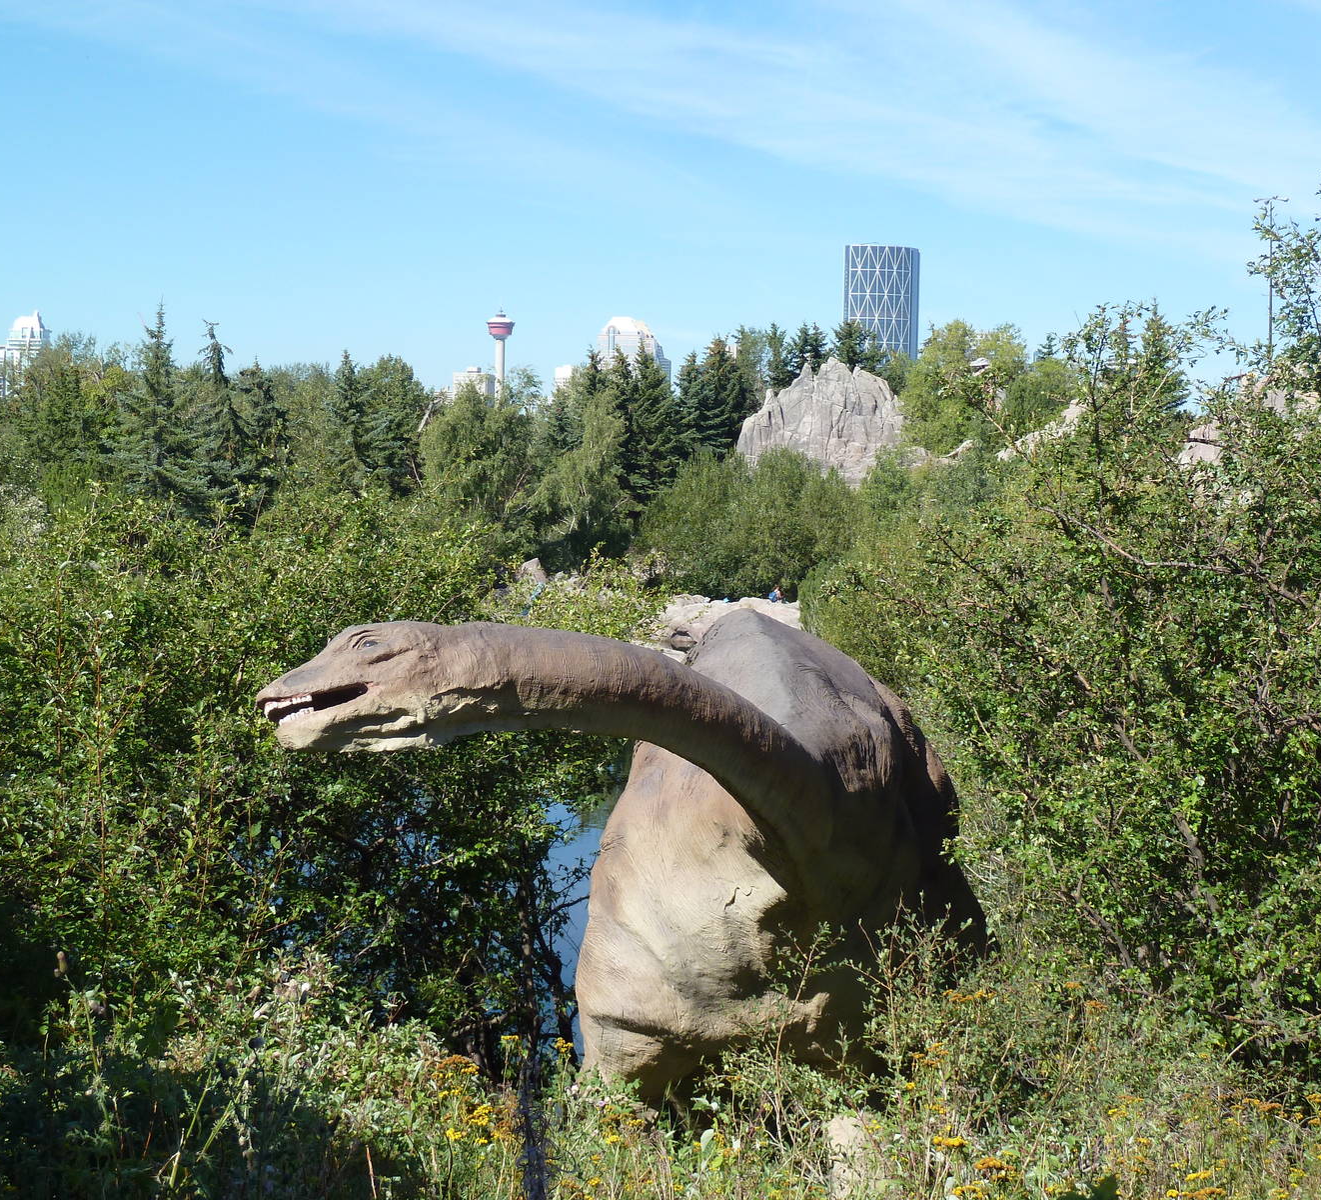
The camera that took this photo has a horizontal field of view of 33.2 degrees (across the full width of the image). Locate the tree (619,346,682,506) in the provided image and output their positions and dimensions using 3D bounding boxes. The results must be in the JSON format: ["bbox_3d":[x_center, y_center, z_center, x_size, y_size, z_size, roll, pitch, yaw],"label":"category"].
[{"bbox_3d":[-0.655,-6.694,115.313,4.000,13.000,4.000,1,3,0],"label":"tree"}]

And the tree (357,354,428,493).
[{"bbox_3d":[-13.633,-6.244,112.293,4.200,12.200,4.200,1,3,-7],"label":"tree"}]

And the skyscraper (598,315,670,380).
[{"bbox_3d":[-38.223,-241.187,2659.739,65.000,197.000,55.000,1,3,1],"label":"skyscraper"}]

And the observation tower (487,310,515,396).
[{"bbox_3d":[-164.815,-211.659,2272.547,29.000,189.000,29.000,1,3,-4],"label":"observation tower"}]

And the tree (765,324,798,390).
[{"bbox_3d":[8.027,-10.730,150.385,3.700,16.000,3.700,1,3,3],"label":"tree"}]

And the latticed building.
[{"bbox_3d":[216.502,-232.072,2195.702,78.000,237.000,48.000,0,3,-23],"label":"latticed building"}]

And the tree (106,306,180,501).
[{"bbox_3d":[-26.648,-8.018,115.349,4.300,14.500,4.300,0,3,-13],"label":"tree"}]

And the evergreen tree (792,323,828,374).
[{"bbox_3d":[10.014,-10.730,150.385,3.800,16.000,3.800,1,3,4],"label":"evergreen tree"}]

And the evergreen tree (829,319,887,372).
[{"bbox_3d":[13.267,-11.068,150.385,4.400,16.000,4.400,1,3,5],"label":"evergreen tree"}]

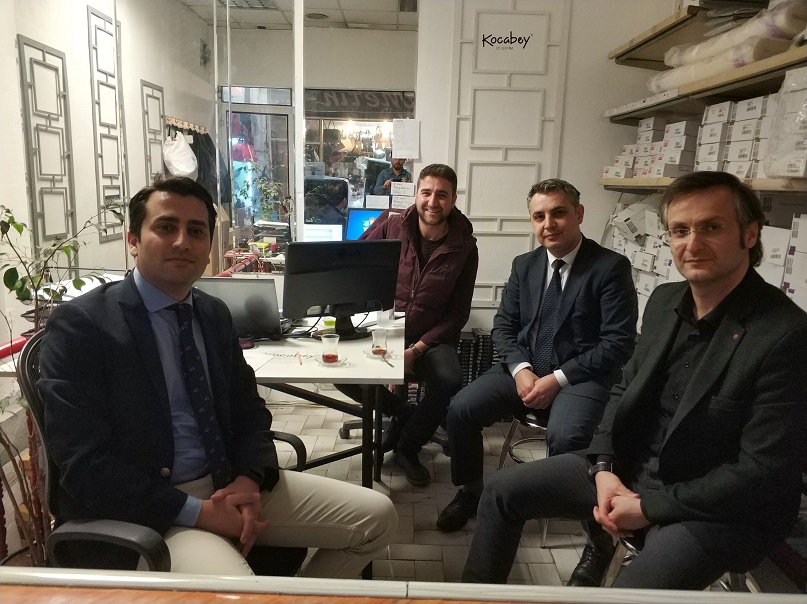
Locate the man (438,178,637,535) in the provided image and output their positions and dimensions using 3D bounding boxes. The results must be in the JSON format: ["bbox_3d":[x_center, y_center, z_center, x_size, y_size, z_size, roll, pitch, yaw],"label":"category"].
[{"bbox_3d":[0.498,0.219,2.288,0.620,1.300,0.680,8,12,31],"label":"man"}]

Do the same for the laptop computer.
[{"bbox_3d":[-0.610,-0.003,2.252,0.370,0.230,0.340,1,10,0],"label":"laptop computer"}]

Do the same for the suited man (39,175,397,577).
[{"bbox_3d":[-0.396,0.377,1.373,0.780,1.270,0.600,9,13,34],"label":"suited man"}]

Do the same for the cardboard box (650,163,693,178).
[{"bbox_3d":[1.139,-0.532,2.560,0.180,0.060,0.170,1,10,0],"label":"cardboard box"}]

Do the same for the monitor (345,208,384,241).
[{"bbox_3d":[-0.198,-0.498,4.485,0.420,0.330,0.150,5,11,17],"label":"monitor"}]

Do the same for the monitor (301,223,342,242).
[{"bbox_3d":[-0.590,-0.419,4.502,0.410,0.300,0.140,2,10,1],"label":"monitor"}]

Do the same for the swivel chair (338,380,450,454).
[{"bbox_3d":[0.024,0.246,3.072,0.600,0.940,0.600,6,11,24],"label":"swivel chair"}]

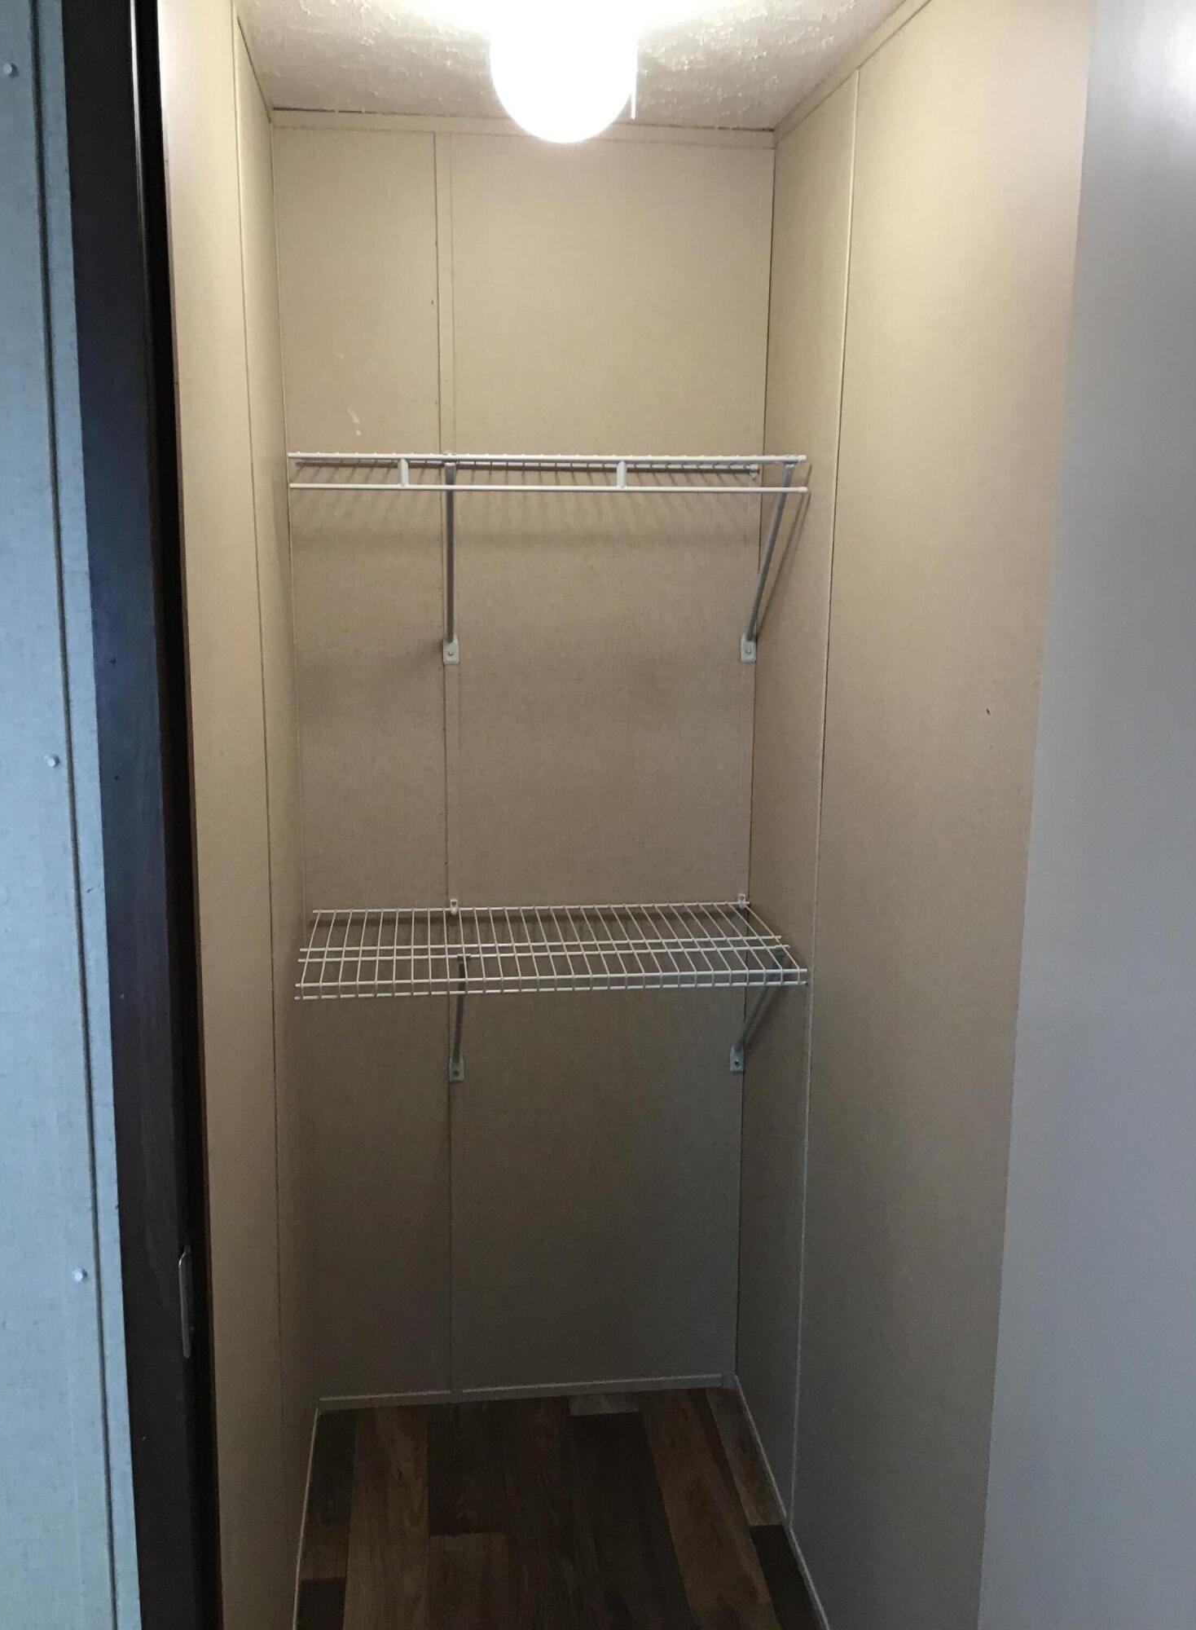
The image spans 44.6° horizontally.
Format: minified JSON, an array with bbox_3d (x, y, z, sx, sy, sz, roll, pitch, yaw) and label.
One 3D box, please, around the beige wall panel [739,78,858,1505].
[{"bbox_3d":[0.290,0.048,2.245,0.025,2.091,0.413,-1,12,-7],"label":"beige wall panel"}]

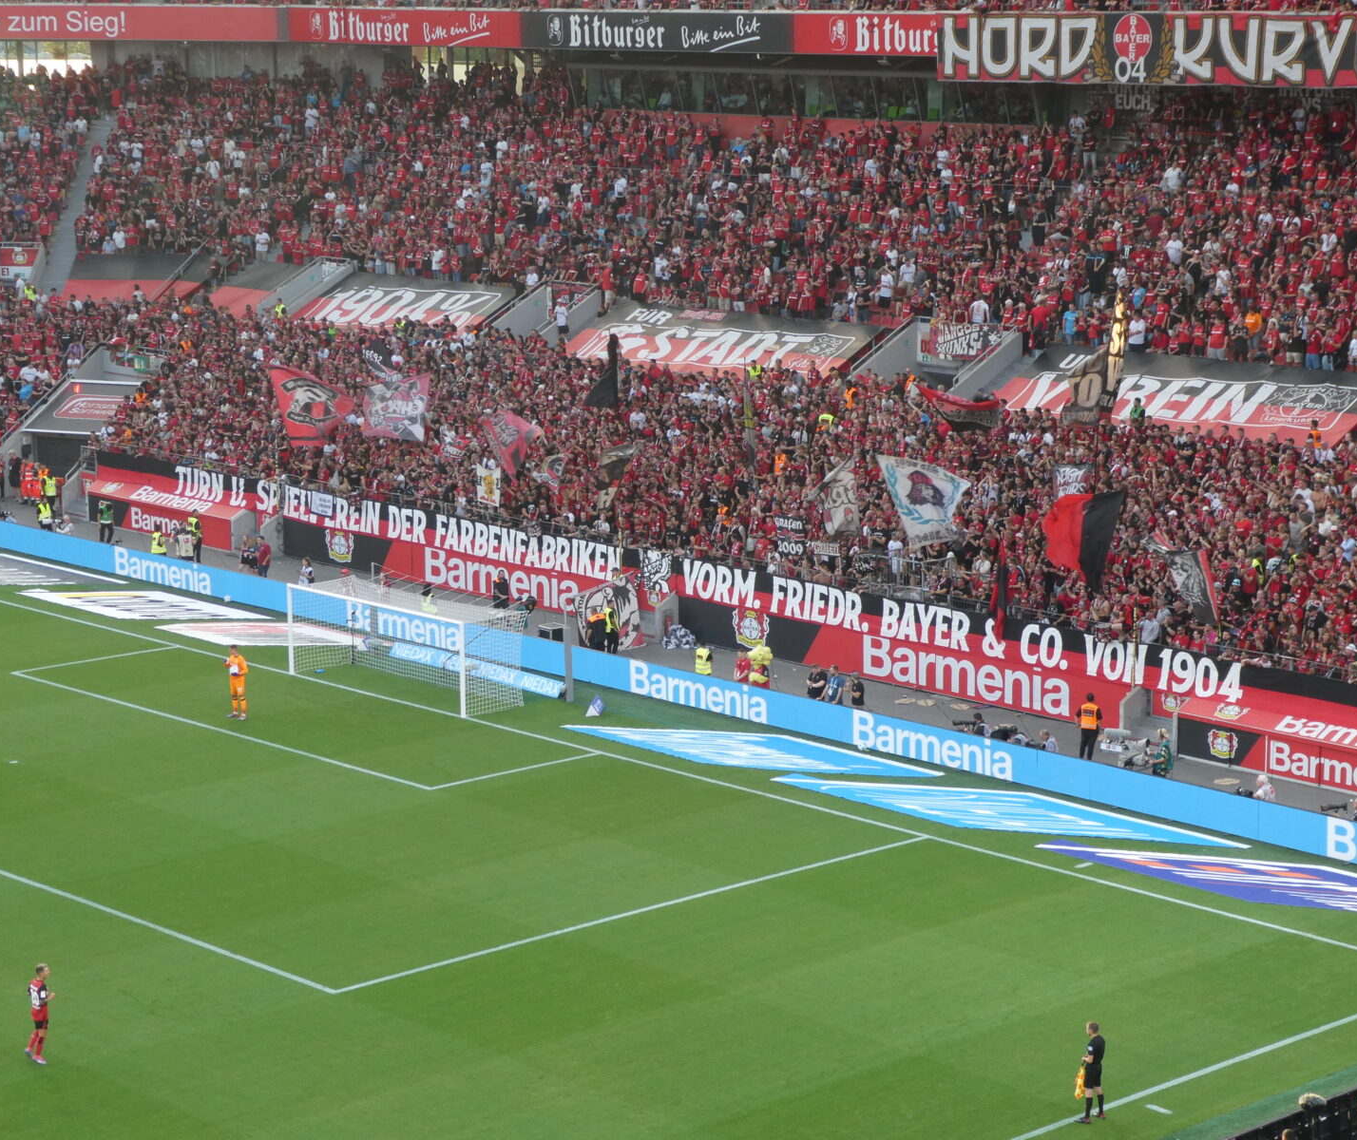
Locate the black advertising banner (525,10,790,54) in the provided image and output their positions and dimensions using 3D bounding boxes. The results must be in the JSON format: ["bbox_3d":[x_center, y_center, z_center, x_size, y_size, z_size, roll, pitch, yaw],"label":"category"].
[{"bbox_3d":[-1.073,-21.130,120.761,0.100,1.579,15.172,-9,14,-42],"label":"black advertising banner"}]

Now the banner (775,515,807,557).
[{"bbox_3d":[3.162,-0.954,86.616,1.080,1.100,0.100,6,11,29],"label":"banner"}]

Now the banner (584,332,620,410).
[{"bbox_3d":[-2.474,-6.412,99.363,1.079,2.435,0.400,2,10,12],"label":"banner"}]

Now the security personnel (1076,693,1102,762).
[{"bbox_3d":[9.906,3.864,74.249,0.600,1.800,0.400,2,10,11],"label":"security personnel"}]

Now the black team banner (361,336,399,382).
[{"bbox_3d":[-10.322,-7.287,106.251,1.222,1.500,0.400,2,10,9],"label":"black team banner"}]

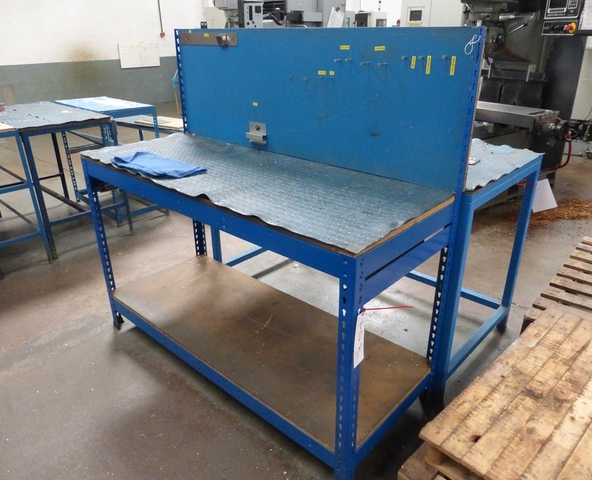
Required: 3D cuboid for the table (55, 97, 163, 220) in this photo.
[{"bbox_3d":[-1.654,-0.744,4.019,0.460,0.940,1.010,-21,32,-38],"label":"table"}]

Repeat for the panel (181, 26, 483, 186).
[{"bbox_3d":[-0.031,-0.594,1.868,1.550,0.525,0.050,20,32,38],"label":"panel"}]

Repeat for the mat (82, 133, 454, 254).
[{"bbox_3d":[-0.237,-0.280,1.788,1.585,0.022,0.600,20,32,38],"label":"mat"}]

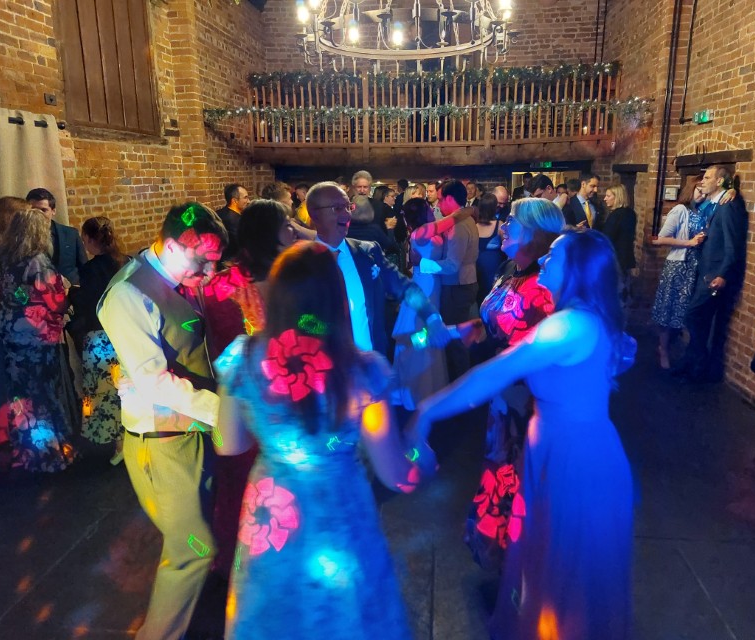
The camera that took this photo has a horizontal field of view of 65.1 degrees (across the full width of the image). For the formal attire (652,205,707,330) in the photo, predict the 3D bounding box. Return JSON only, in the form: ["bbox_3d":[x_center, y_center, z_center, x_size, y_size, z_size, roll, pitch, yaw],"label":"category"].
[{"bbox_3d":[2.645,-0.485,5.176,0.420,1.100,0.440,6,14,23],"label":"formal attire"}]

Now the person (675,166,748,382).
[{"bbox_3d":[2.770,-0.378,5.027,0.500,1.810,0.500,-1,13,-6],"label":"person"}]

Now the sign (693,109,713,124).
[{"bbox_3d":[3.162,-1.995,5.797,0.090,0.150,0.420,2,13,9],"label":"sign"}]

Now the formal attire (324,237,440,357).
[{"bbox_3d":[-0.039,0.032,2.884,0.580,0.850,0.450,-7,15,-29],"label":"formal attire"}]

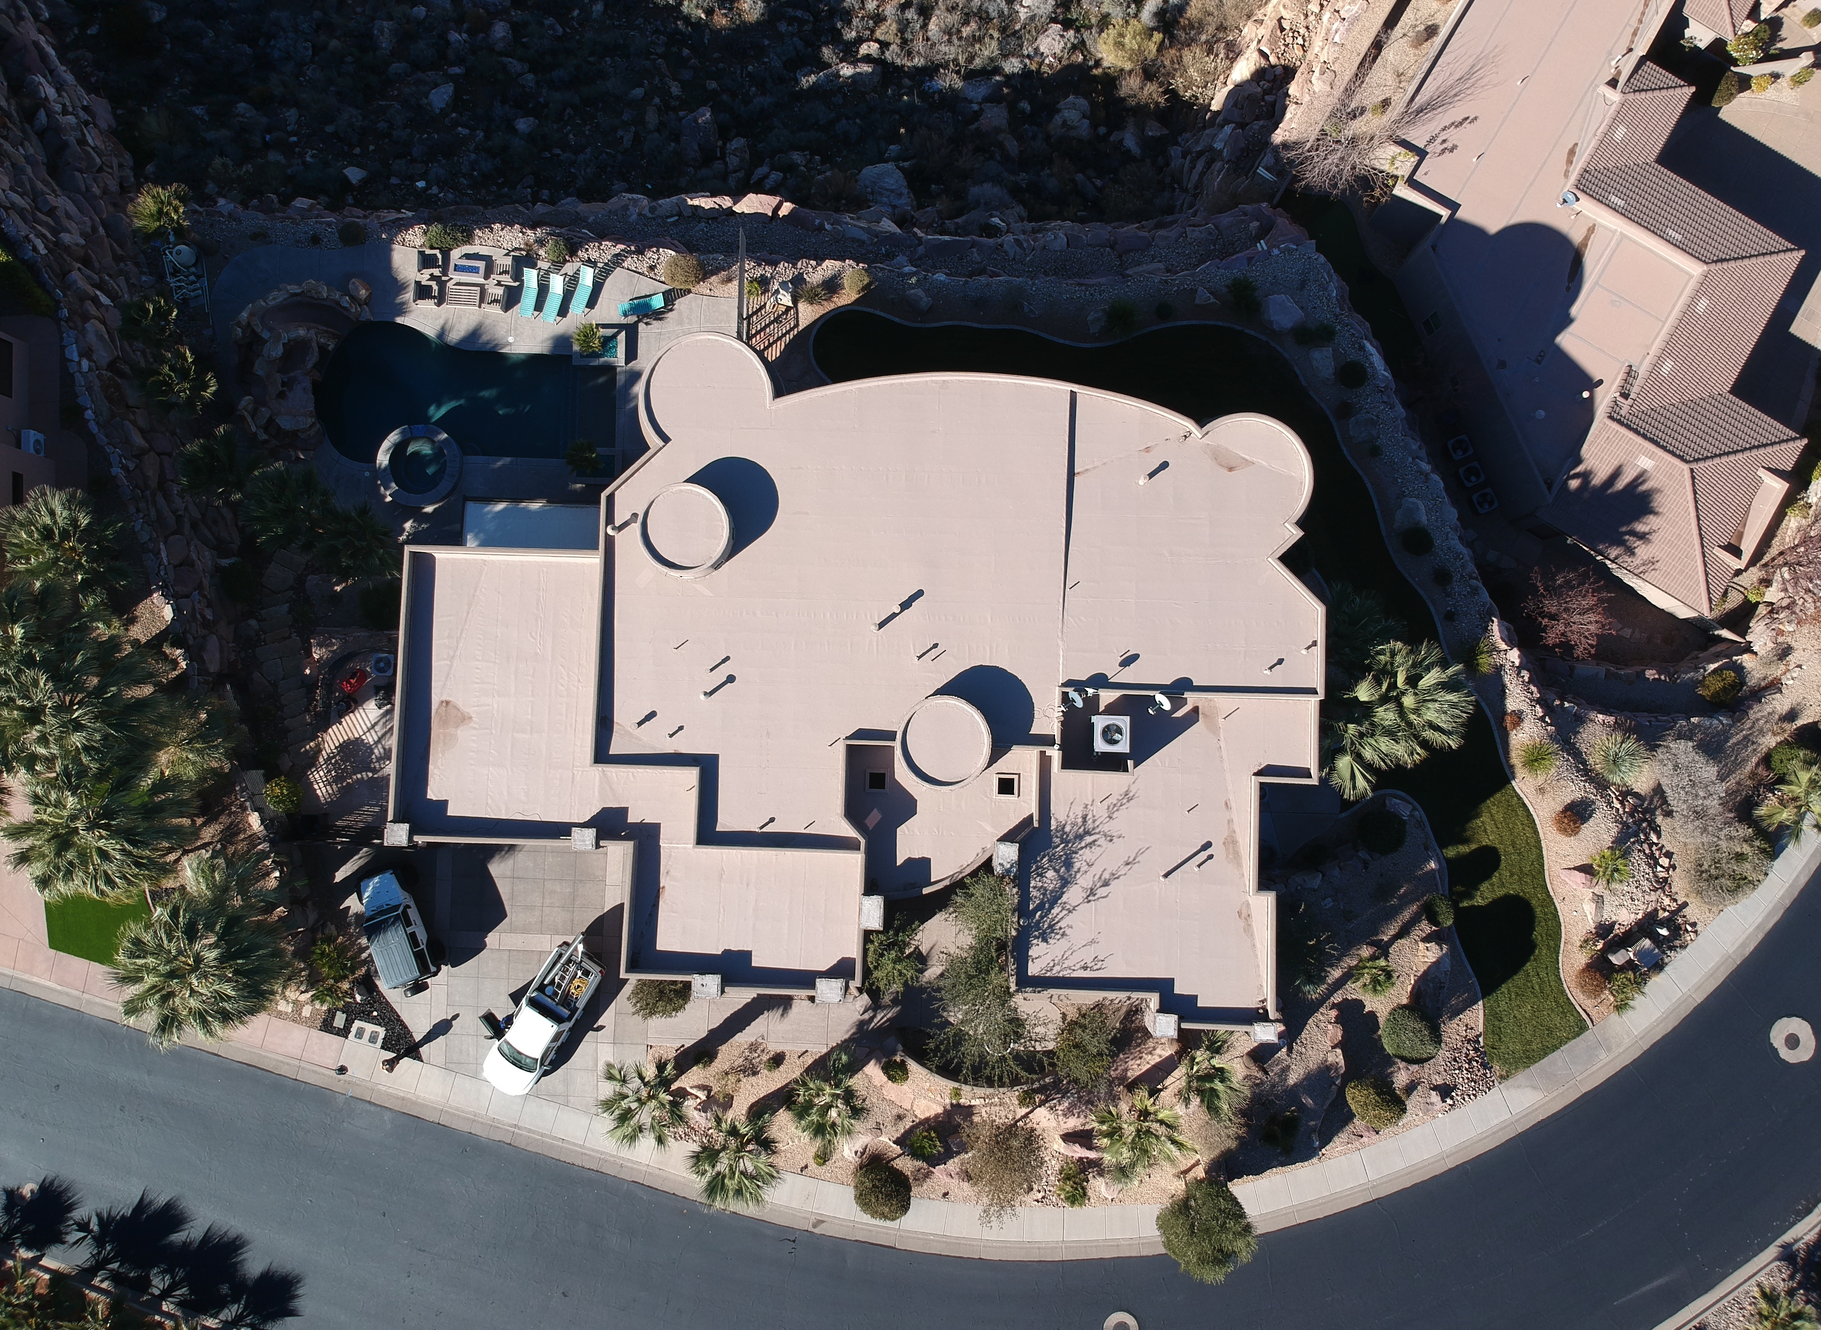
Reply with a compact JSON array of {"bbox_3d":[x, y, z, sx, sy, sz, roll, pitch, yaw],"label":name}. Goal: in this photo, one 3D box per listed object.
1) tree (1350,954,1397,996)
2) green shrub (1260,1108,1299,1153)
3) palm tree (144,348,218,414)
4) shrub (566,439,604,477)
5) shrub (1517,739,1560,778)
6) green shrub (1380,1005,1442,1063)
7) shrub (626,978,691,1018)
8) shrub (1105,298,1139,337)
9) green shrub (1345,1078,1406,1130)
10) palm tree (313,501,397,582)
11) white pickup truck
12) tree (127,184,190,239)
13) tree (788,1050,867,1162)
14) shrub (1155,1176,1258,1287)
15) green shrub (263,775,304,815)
[{"bbox_3d":[17.513,11.747,49.813,1.600,1.200,1.500,0,86,0],"label":"tree"},{"bbox_3d":[14.200,17.930,50.370,1.520,1.100,1.650,0,86,0],"label":"green shrub"},{"bbox_3d":[-27.580,-10.650,50.850,2.520,4.400,2.440,0,86,0],"label":"palm tree"},{"bbox_3d":[-11.800,-7.470,47.600,1.350,1.150,1.350,0,90,0],"label":"shrub"},{"bbox_3d":[24.296,3.632,50.871,1.600,1.000,1.440,2,86,0],"label":"shrub"},{"bbox_3d":[18.730,13.840,49.380,2.090,2.300,2.050,0,86,0],"label":"green shrub"},{"bbox_3d":[-9.127,11.901,47.937,2.360,1.700,1.910,2,86,0],"label":"shrub"},{"bbox_3d":[7.760,-12.800,48.300,1.250,1.000,1.350,0,90,0],"label":"shrub"},{"bbox_3d":[17.170,16.199,48.538,2.190,1.500,1.830,2,86,0],"label":"green shrub"},{"bbox_3d":[-20.750,-4.550,50.350,3.030,4.600,3.040,0,86,0],"label":"palm tree"},{"bbox_3d":[-14.001,13.525,49.880,2.000,1.900,5.800,31,87,3],"label":"white pickup truck"},{"bbox_3d":[-29.380,-17.710,52.050,2.160,3.000,2.100,0,86,0],"label":"tree"},{"bbox_3d":[-3.030,16.070,48.560,2.900,4.600,3.300,0,86,0],"label":"tree"},{"bbox_3d":[10.226,19.622,46.244,3.390,5.000,3.580,2,86,0],"label":"shrub"},{"bbox_3d":[-23.605,4.898,49.479,1.510,1.400,1.450,2,86,0],"label":"green shrub"}]

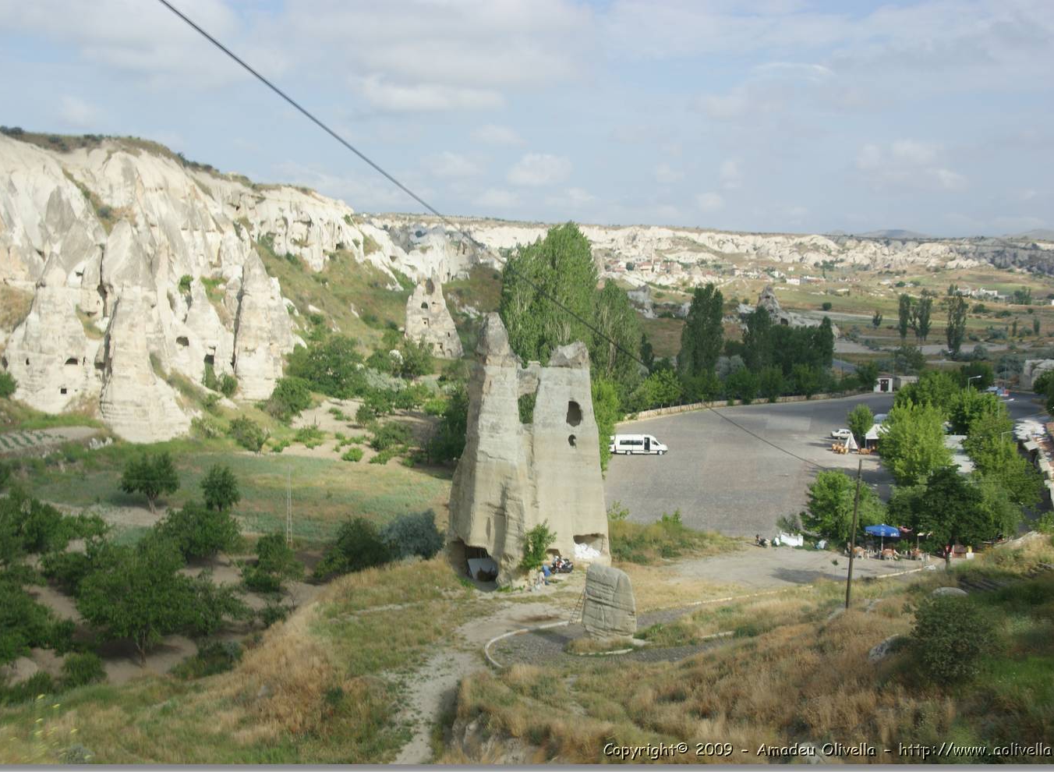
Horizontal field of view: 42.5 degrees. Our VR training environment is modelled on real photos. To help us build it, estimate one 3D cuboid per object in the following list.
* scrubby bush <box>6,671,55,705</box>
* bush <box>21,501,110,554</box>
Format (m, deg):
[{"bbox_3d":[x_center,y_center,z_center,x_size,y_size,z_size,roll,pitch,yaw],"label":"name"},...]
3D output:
[{"bbox_3d":[-28.528,17.354,78.000,2.836,2.054,2.637,0,6,0],"label":"scrubby bush"},{"bbox_3d":[-40.599,12.368,119.000,7.612,4.752,6.089,-2,6,-19],"label":"bush"}]

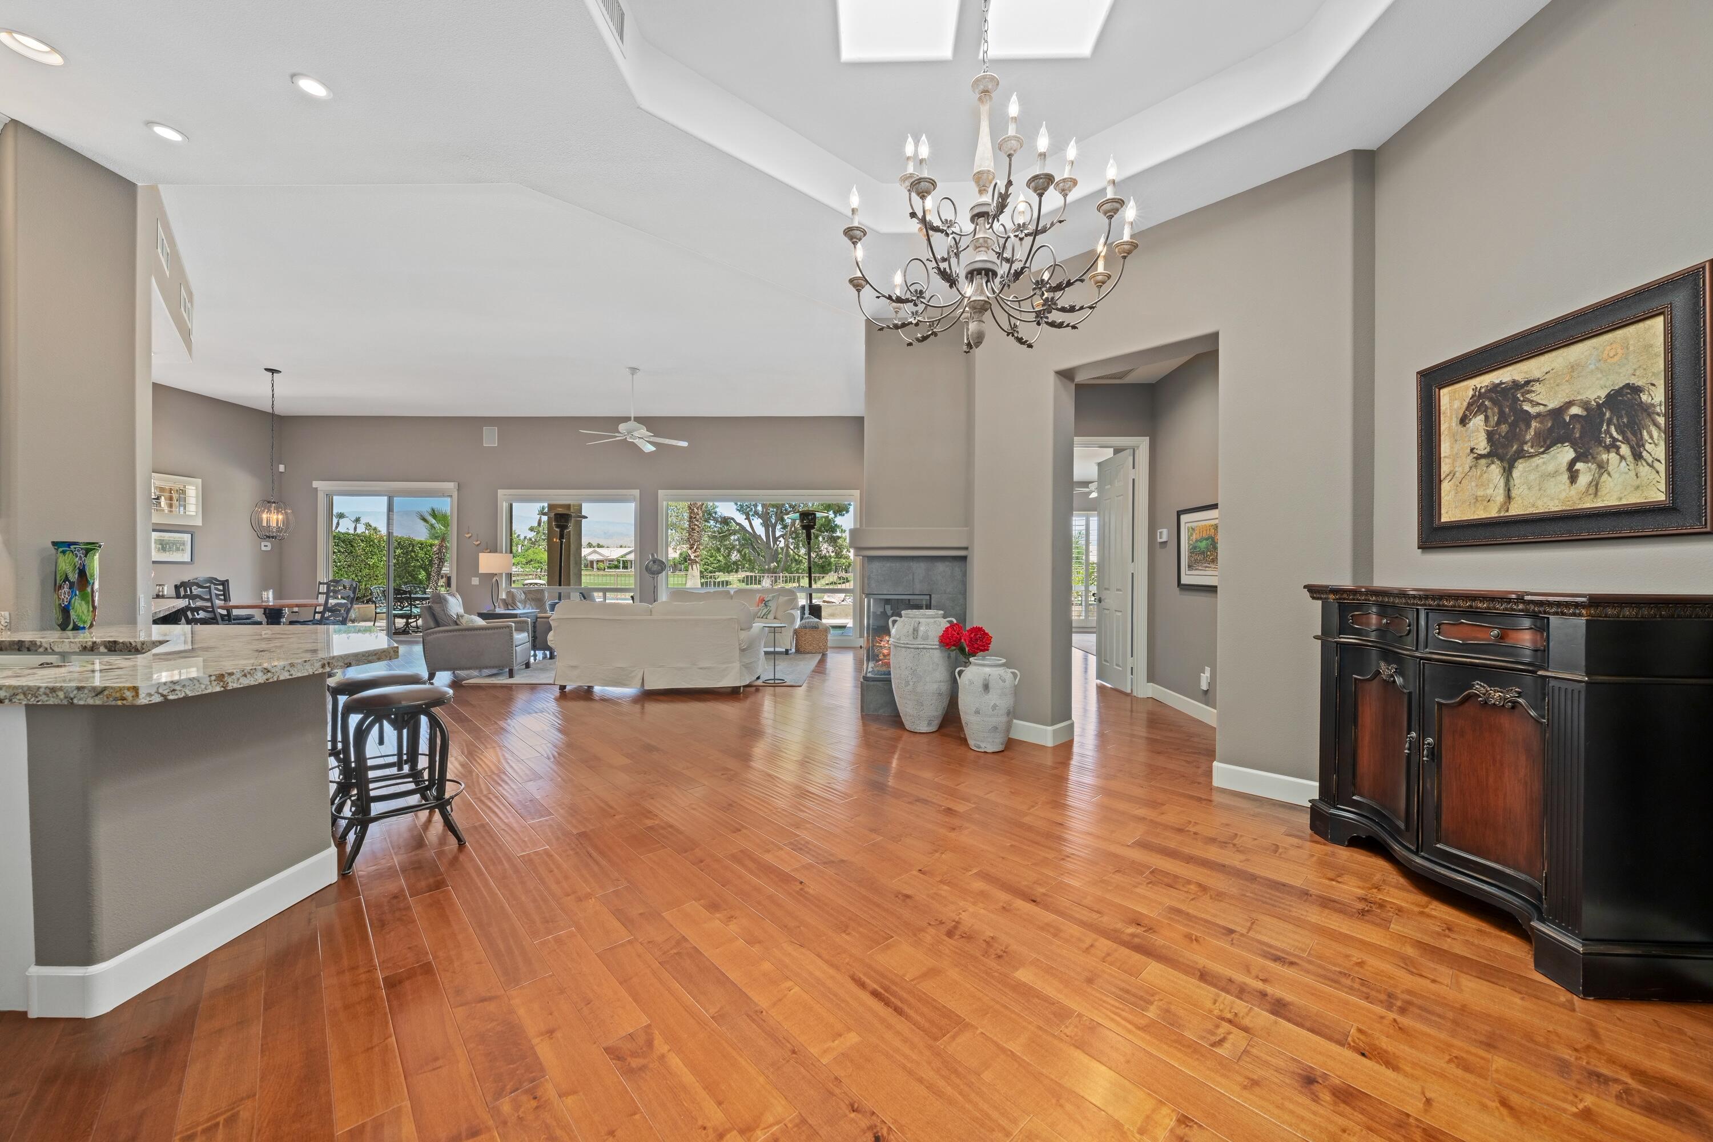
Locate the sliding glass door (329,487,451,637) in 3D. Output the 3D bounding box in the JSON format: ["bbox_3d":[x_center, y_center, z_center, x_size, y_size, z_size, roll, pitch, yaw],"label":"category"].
[{"bbox_3d":[-7.320,-0.023,9.680,2.050,2.420,0.130,0,0,0],"label":"sliding glass door"}]

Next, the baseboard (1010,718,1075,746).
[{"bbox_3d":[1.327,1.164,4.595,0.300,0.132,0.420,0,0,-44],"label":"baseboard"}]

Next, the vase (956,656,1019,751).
[{"bbox_3d":[0.912,0.925,4.300,0.445,0.610,0.410,0,0,0],"label":"vase"}]

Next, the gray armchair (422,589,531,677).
[{"bbox_3d":[-4.370,0.723,7.175,0.900,0.960,0.740,0,0,-15],"label":"gray armchair"}]

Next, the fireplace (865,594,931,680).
[{"bbox_3d":[0.355,0.564,5.574,0.570,0.740,0.580,0,0,0],"label":"fireplace"}]

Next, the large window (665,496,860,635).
[{"bbox_3d":[-1.580,-0.080,9.960,3.180,2.320,0.130,0,0,1],"label":"large window"}]

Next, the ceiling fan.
[{"bbox_3d":[-2.665,-1.973,7.337,1.290,0.880,1.290,0,0,0],"label":"ceiling fan"}]

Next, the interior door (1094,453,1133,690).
[{"bbox_3d":[2.700,0.013,6.450,0.045,2.390,0.800,0,0,0],"label":"interior door"}]

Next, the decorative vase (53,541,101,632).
[{"bbox_3d":[-3.970,0.074,3.156,0.160,0.450,0.160,0,0,38],"label":"decorative vase"}]

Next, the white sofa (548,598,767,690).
[{"bbox_3d":[-2.070,0.747,6.585,2.100,0.920,0.920,0,0,3],"label":"white sofa"}]

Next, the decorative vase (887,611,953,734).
[{"bbox_3d":[0.513,0.770,4.820,0.525,0.920,0.490,0,0,0],"label":"decorative vase"}]

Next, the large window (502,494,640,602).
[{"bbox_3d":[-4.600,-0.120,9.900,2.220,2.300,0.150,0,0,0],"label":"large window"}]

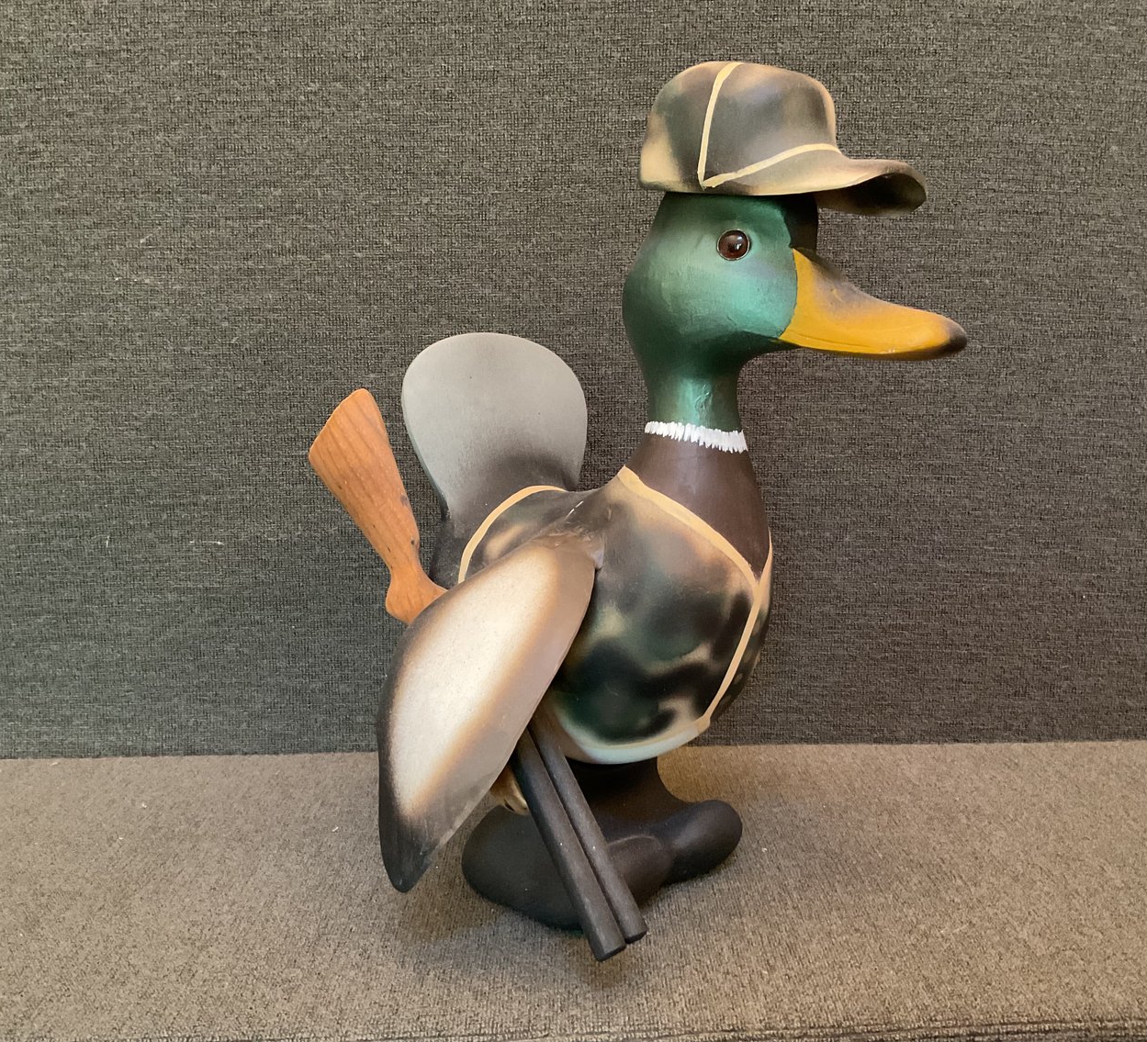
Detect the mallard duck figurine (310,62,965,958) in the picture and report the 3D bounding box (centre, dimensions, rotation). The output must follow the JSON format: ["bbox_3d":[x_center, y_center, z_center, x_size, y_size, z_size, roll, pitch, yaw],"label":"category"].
[{"bbox_3d":[0.045,-0.007,0.693,0.349,0.491,0.236,6,10,30],"label":"mallard duck figurine"}]

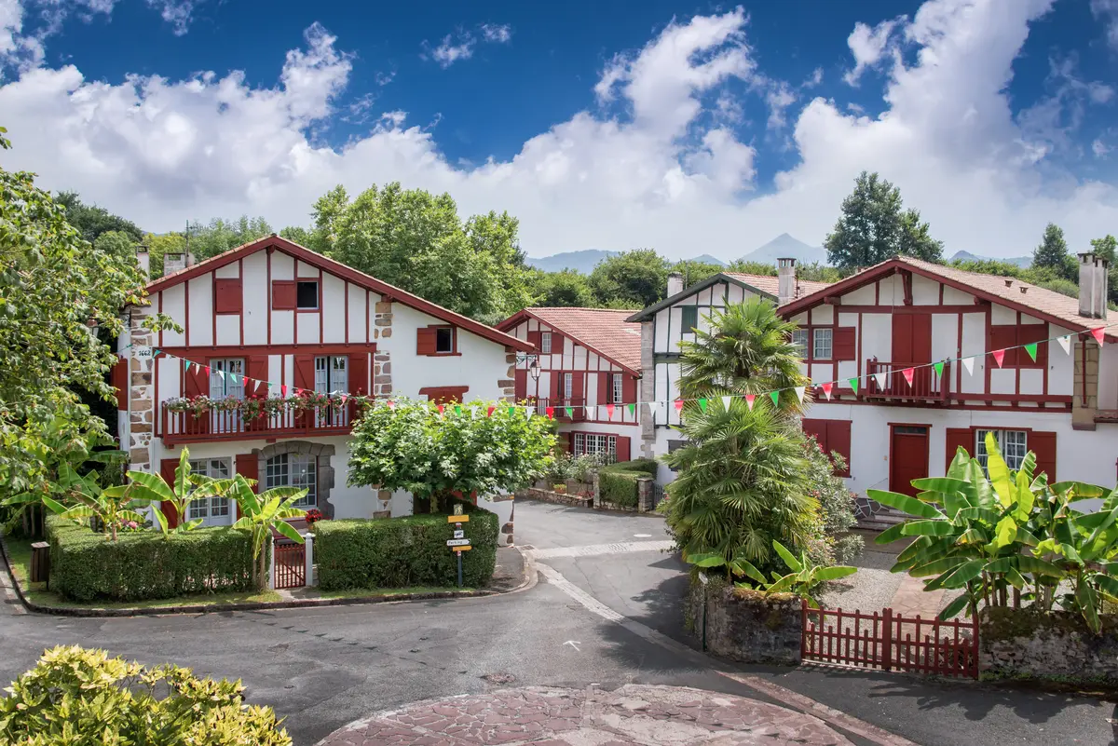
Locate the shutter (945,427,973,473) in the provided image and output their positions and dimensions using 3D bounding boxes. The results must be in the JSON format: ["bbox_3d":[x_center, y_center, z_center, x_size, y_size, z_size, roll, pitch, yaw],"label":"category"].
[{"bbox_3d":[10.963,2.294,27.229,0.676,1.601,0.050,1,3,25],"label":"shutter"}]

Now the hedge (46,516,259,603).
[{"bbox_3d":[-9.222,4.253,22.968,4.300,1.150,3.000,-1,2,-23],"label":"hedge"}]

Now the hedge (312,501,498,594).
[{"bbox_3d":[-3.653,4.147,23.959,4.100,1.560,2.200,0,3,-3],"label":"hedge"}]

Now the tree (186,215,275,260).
[{"bbox_3d":[-18.983,-2.892,57.933,5.519,12.497,5.519,0,2,0],"label":"tree"}]

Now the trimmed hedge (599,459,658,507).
[{"bbox_3d":[2.388,3.862,34.200,1.900,1.250,2.200,2,3,27],"label":"trimmed hedge"}]

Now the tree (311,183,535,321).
[{"bbox_3d":[-6.779,-3.187,51.649,11.400,13.260,10.500,0,3,0],"label":"tree"}]

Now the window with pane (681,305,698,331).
[{"bbox_3d":[4.865,-2.009,36.950,0.671,0.986,0.100,2,3,34],"label":"window with pane"}]

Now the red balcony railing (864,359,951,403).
[{"bbox_3d":[8.873,0.178,25.266,1.903,0.996,0.620,2,3,33],"label":"red balcony railing"}]

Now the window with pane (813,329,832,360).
[{"bbox_3d":[8.502,-0.930,32.000,0.660,1.020,0.100,2,3,26],"label":"window with pane"}]

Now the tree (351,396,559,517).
[{"bbox_3d":[-2.557,2.630,23.725,4.706,4.022,4.000,-1,2,-22],"label":"tree"}]

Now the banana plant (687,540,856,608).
[{"bbox_3d":[4.179,4.106,19.600,3.200,1.490,1.800,1,3,9],"label":"banana plant"}]

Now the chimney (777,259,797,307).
[{"bbox_3d":[6.960,-2.718,30.418,0.450,1.600,0.450,2,3,33],"label":"chimney"}]

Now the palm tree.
[{"bbox_3d":[3.903,1.617,21.300,3.200,6.340,3.100,0,3,0],"label":"palm tree"}]

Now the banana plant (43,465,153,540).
[{"bbox_3d":[-10.255,3.346,22.054,2.315,2.571,2.100,-1,2,-22],"label":"banana plant"}]

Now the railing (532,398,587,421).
[{"bbox_3d":[-0.055,1.425,39.000,2.200,0.920,0.900,2,4,30],"label":"railing"}]

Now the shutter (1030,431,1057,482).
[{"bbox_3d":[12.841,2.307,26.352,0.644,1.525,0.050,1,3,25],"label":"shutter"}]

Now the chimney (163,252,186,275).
[{"bbox_3d":[-10.418,-2.720,26.964,0.589,1.100,0.550,-1,2,-22],"label":"chimney"}]

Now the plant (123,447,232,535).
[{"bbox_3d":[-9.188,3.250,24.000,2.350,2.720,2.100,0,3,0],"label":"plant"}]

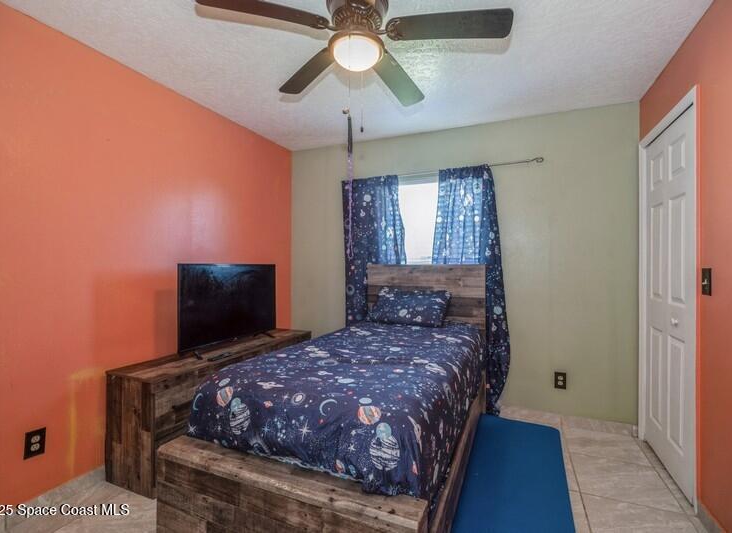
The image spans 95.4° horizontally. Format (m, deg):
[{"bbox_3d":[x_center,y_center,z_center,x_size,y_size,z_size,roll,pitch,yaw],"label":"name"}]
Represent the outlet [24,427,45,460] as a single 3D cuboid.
[{"bbox_3d":[-1.588,0.852,1.600,0.010,0.124,0.079,0,0,25],"label":"outlet"}]

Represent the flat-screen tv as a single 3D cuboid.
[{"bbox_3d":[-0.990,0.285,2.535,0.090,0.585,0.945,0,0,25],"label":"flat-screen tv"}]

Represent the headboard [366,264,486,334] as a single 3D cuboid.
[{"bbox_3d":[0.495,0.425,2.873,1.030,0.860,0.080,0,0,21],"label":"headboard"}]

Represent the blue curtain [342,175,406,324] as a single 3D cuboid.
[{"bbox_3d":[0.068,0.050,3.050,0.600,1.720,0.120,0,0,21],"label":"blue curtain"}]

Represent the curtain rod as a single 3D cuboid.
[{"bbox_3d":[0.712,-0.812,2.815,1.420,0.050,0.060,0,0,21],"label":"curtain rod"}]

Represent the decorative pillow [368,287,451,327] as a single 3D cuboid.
[{"bbox_3d":[0.352,0.335,2.765,0.620,0.380,0.140,0,-36,21],"label":"decorative pillow"}]

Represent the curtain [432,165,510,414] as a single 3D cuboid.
[{"bbox_3d":[0.859,0.175,2.751,0.600,2.020,0.130,0,0,21],"label":"curtain"}]

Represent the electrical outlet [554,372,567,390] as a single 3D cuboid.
[{"bbox_3d":[1.513,0.893,2.593,0.079,0.124,0.010,0,0,21],"label":"electrical outlet"}]

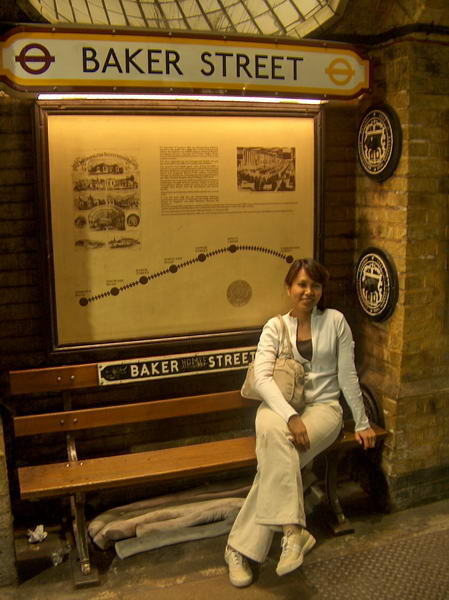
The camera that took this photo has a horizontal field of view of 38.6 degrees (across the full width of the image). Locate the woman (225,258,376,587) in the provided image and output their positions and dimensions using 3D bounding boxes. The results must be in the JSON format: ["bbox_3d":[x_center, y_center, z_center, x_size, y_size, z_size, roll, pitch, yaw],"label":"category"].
[{"bbox_3d":[0.344,0.470,2.758,0.598,1.283,0.675,0,10,6],"label":"woman"}]

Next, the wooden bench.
[{"bbox_3d":[-0.065,0.681,2.898,1.660,0.838,0.396,-4,10,-17],"label":"wooden bench"}]

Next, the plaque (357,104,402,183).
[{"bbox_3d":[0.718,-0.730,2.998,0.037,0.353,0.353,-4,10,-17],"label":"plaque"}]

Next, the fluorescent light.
[{"bbox_3d":[-0.155,-0.871,2.764,1.254,0.043,0.048,-4,10,-17],"label":"fluorescent light"}]

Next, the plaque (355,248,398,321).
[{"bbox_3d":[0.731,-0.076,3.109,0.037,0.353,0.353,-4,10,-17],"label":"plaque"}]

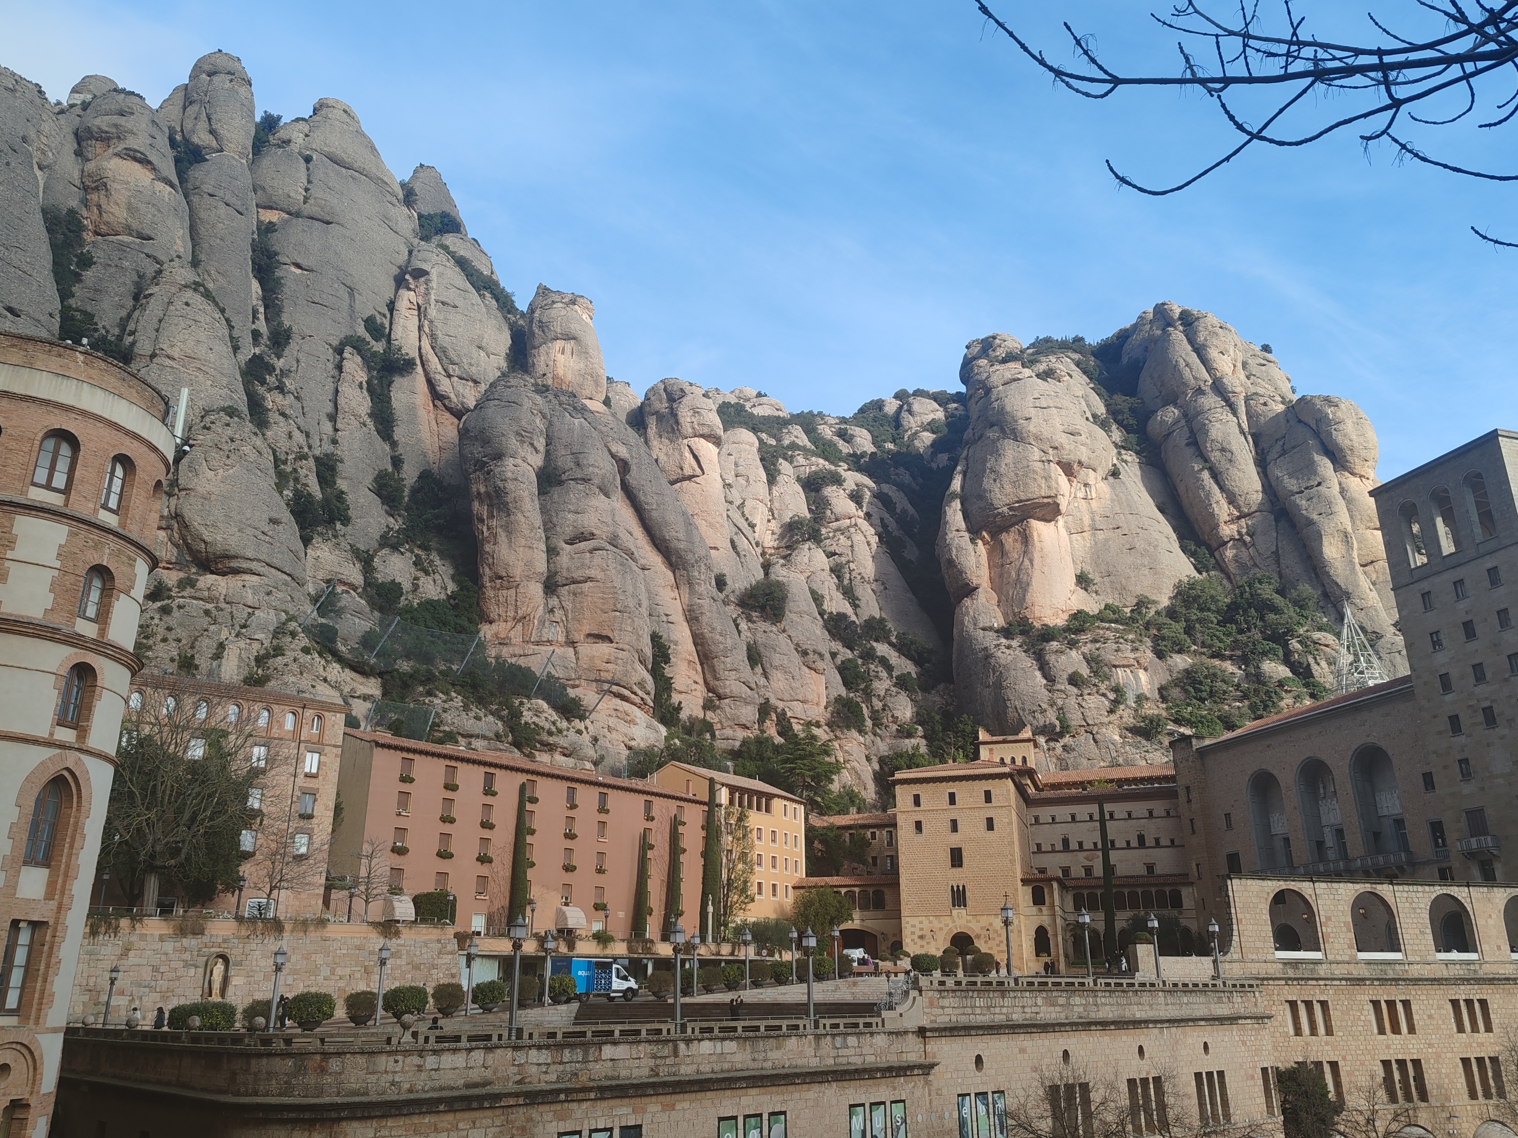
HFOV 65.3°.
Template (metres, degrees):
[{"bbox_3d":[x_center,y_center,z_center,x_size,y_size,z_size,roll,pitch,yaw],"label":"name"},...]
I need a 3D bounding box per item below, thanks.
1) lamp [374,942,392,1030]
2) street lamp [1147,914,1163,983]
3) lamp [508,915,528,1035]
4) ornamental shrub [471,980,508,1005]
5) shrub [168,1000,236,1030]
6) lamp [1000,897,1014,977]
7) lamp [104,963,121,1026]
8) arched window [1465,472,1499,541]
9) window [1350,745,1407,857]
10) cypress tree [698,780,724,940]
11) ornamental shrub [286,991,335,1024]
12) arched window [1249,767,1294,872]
[{"bbox_3d":[-19.738,21.741,61.978,0.520,4.200,0.520,-15,-25,34],"label":"lamp"},{"bbox_3d":[23.170,22.059,68.823,0.500,4.000,0.500,17,-26,-40],"label":"street lamp"},{"bbox_3d":[-8.632,14.551,42.153,0.500,4.150,0.500,-15,-24,35],"label":"lamp"},{"bbox_3d":[-14.776,23.238,64.988,1.888,1.287,1.888,4,-20,-11],"label":"ornamental shrub"},{"bbox_3d":[-24.690,19.807,52.420,3.021,1.302,2.300,8,-21,-22],"label":"shrub"},{"bbox_3d":[12.659,18.804,59.638,0.500,4.000,0.500,17,-26,-40],"label":"lamp"},{"bbox_3d":[-38.841,25.853,70.877,0.520,4.200,0.520,-15,-25,34],"label":"lamp"},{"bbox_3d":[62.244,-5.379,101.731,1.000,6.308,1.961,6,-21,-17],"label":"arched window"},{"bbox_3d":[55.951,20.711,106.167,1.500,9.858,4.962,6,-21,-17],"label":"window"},{"bbox_3d":[-4.943,29.923,122.594,2.487,16.484,2.487,0,-20,0],"label":"cypress tree"},{"bbox_3d":[-21.491,21.007,56.763,2.148,1.495,2.261,-15,-24,35],"label":"ornamental shrub"},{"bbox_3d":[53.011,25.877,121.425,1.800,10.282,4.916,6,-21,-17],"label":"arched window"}]

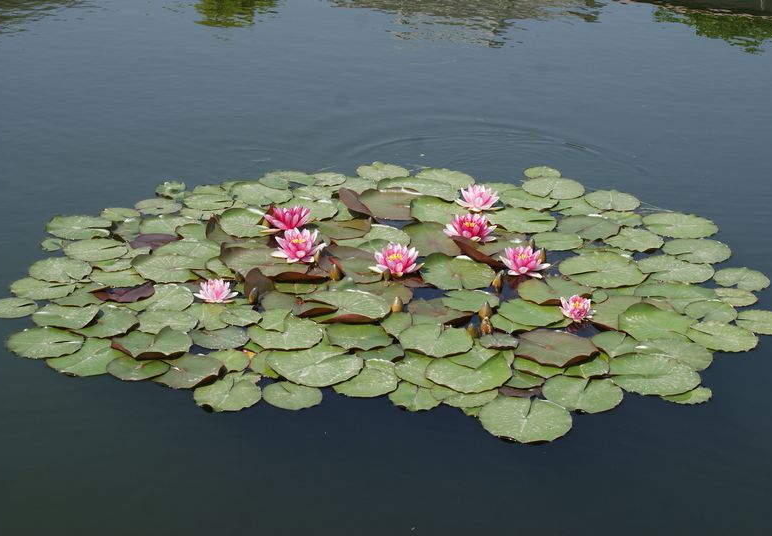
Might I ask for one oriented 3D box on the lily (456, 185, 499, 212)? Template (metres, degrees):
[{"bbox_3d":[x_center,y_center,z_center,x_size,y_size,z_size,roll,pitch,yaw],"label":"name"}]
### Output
[{"bbox_3d":[0.269,-0.199,4.845,0.127,0.070,0.125,0,23,0],"label":"lily"}]

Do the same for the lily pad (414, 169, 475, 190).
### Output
[{"bbox_3d":[0.172,-0.257,4.830,0.175,0.022,0.178,0,23,0],"label":"lily pad"}]

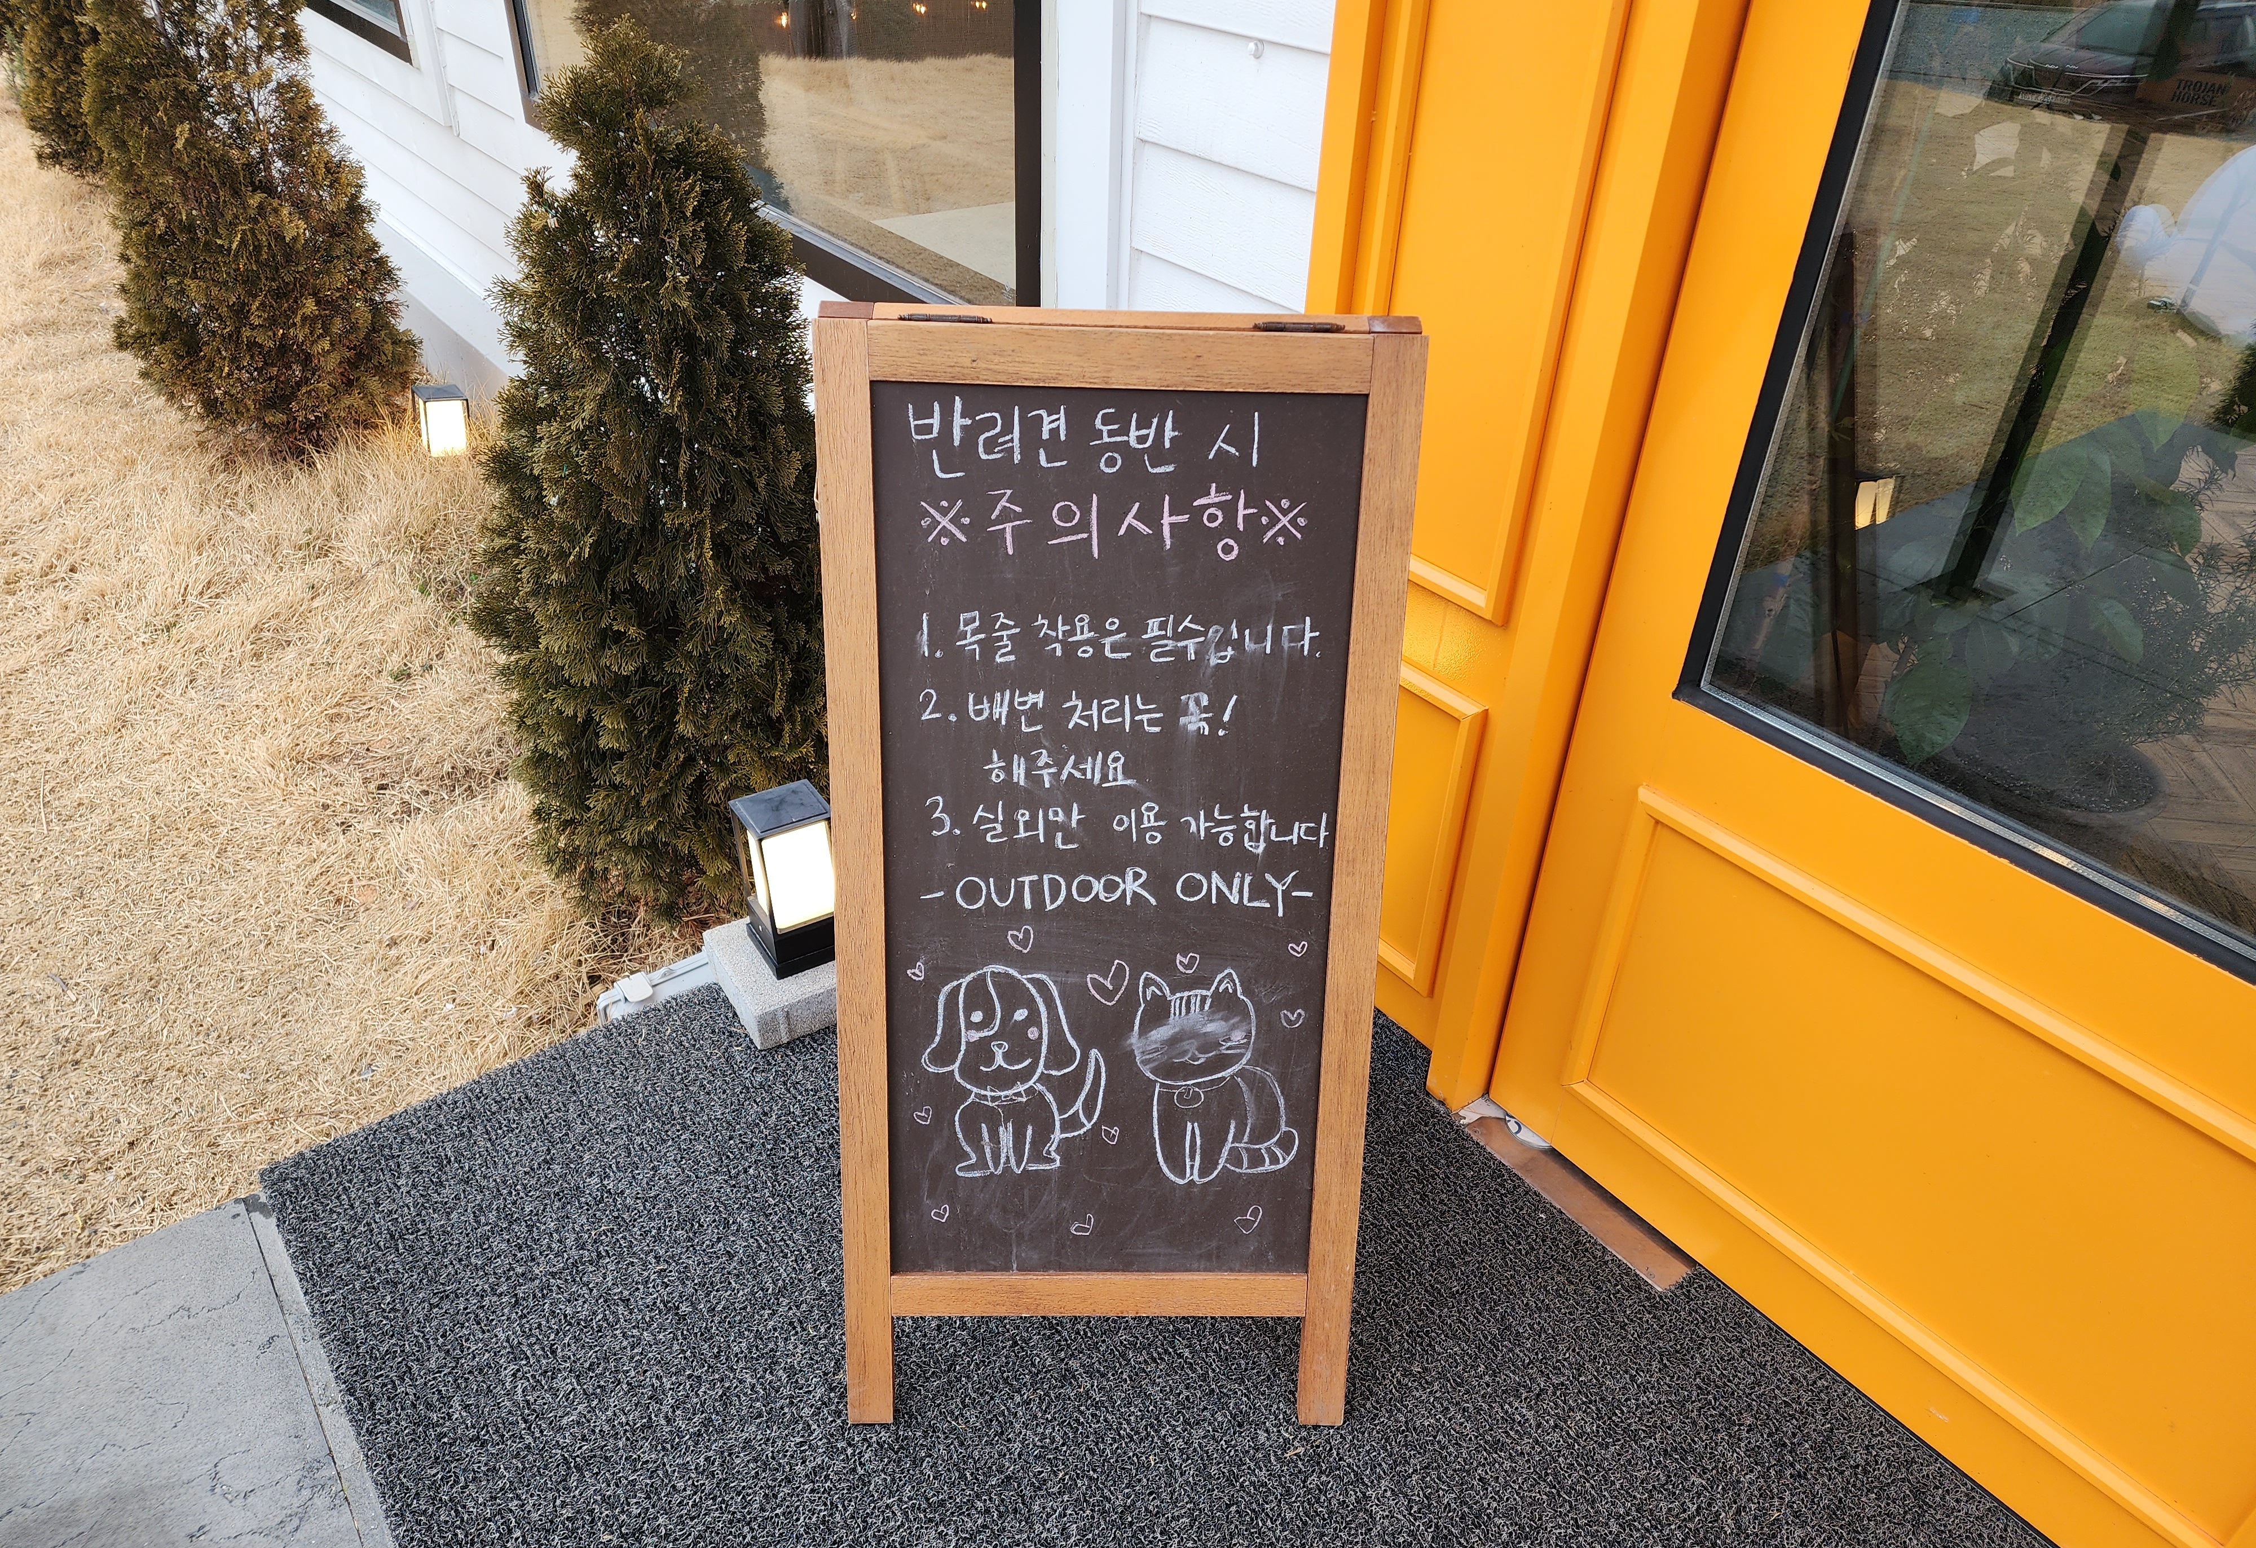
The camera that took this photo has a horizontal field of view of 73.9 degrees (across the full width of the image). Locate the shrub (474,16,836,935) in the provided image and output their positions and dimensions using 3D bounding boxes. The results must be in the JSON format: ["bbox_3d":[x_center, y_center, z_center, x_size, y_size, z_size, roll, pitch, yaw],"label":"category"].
[{"bbox_3d":[-0.596,-0.353,2.024,0.529,1.187,0.529,-8,36,-15],"label":"shrub"}]

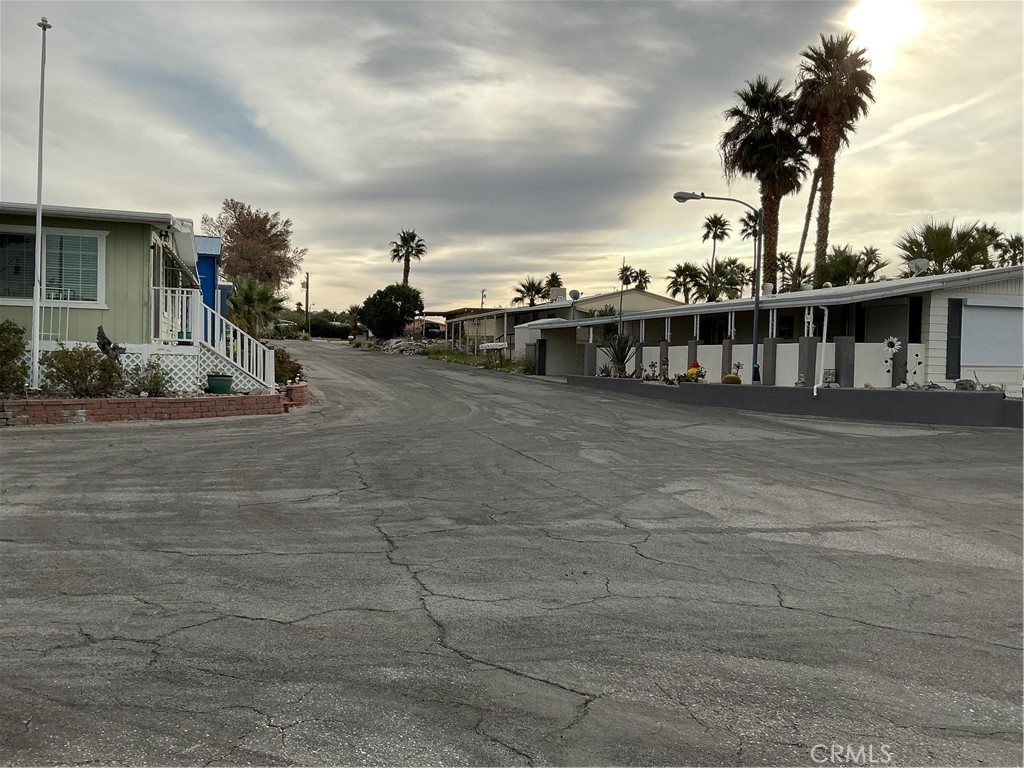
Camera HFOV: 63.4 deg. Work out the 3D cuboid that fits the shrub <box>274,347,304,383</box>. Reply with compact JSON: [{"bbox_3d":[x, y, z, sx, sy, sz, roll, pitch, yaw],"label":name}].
[{"bbox_3d":[-4.722,-0.391,17.500,0.750,0.780,0.750,1,1,-19],"label":"shrub"}]

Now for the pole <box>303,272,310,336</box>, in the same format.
[{"bbox_3d":[-27.232,-10.210,110.150,0.900,9.200,0.500,1,2,0],"label":"pole"}]

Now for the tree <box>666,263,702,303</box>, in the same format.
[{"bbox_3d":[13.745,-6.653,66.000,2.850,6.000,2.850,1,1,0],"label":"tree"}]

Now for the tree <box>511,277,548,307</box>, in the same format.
[{"bbox_3d":[1.466,-5.897,72.112,3.300,6.900,3.300,1,2,0],"label":"tree"}]

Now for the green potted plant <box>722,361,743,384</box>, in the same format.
[{"bbox_3d":[6.336,-0.330,23.800,0.500,0.660,0.560,1,1,-21],"label":"green potted plant"}]

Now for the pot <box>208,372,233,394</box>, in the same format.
[{"bbox_3d":[-5.509,-0.019,15.600,0.485,0.414,0.485,1,2,0],"label":"pot"}]

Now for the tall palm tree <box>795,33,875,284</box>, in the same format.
[{"bbox_3d":[17.123,-9.540,44.805,4.300,18.700,4.300,1,2,0],"label":"tall palm tree"}]

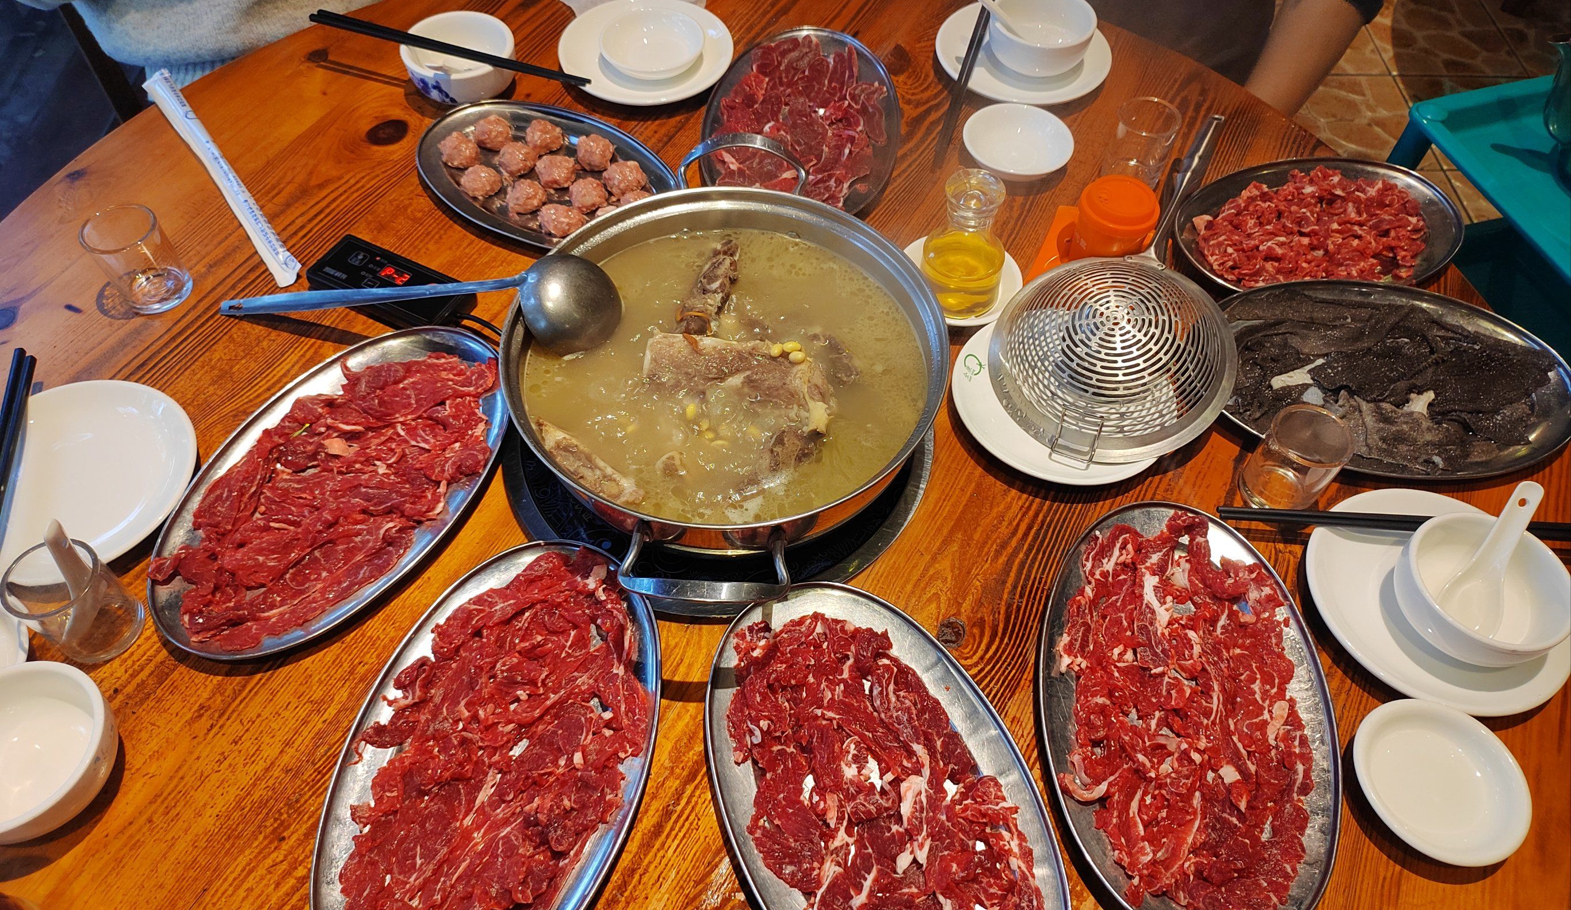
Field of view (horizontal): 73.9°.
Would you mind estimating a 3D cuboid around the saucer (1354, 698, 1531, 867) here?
[{"bbox_3d":[0.398,0.204,0.643,0.101,0.023,0.101,1,56,-1],"label":"saucer"}]

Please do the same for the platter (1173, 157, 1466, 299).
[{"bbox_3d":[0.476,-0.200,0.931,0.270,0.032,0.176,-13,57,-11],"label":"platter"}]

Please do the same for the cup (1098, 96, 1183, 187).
[{"bbox_3d":[0.319,-0.279,0.940,0.055,0.065,0.055,3,56,0],"label":"cup"}]

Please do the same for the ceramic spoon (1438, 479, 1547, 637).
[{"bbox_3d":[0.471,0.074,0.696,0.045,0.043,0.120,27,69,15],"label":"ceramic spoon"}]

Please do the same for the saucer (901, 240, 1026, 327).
[{"bbox_3d":[0.145,-0.145,0.874,0.104,0.017,0.104,3,56,0],"label":"saucer"}]

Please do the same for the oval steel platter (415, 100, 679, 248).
[{"bbox_3d":[-0.209,-0.241,0.922,0.264,0.025,0.163,29,60,17],"label":"oval steel platter"}]

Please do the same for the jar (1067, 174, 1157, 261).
[{"bbox_3d":[0.278,-0.196,0.883,0.067,0.065,0.066,3,56,0],"label":"jar"}]

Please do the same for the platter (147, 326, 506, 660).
[{"bbox_3d":[-0.314,0.019,0.743,0.184,0.025,0.300,25,59,14],"label":"platter"}]

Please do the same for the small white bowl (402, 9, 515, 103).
[{"bbox_3d":[-0.313,-0.379,1.016,0.104,0.049,0.104,1,55,-1],"label":"small white bowl"}]

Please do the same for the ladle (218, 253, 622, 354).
[{"bbox_3d":[-0.286,-0.110,0.799,0.360,0.062,0.083,2,54,17],"label":"ladle"}]

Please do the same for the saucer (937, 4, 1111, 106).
[{"bbox_3d":[0.237,-0.399,1.046,0.173,0.020,0.173,3,56,0],"label":"saucer"}]

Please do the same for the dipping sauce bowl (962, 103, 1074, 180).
[{"bbox_3d":[0.218,-0.289,0.987,0.103,0.026,0.103,3,55,0],"label":"dipping sauce bowl"}]

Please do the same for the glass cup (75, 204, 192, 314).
[{"bbox_3d":[-0.510,-0.153,0.827,0.055,0.069,0.055,1,56,-1],"label":"glass cup"}]

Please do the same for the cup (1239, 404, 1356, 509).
[{"bbox_3d":[0.363,0.005,0.749,0.055,0.067,0.055,1,56,-1],"label":"cup"}]

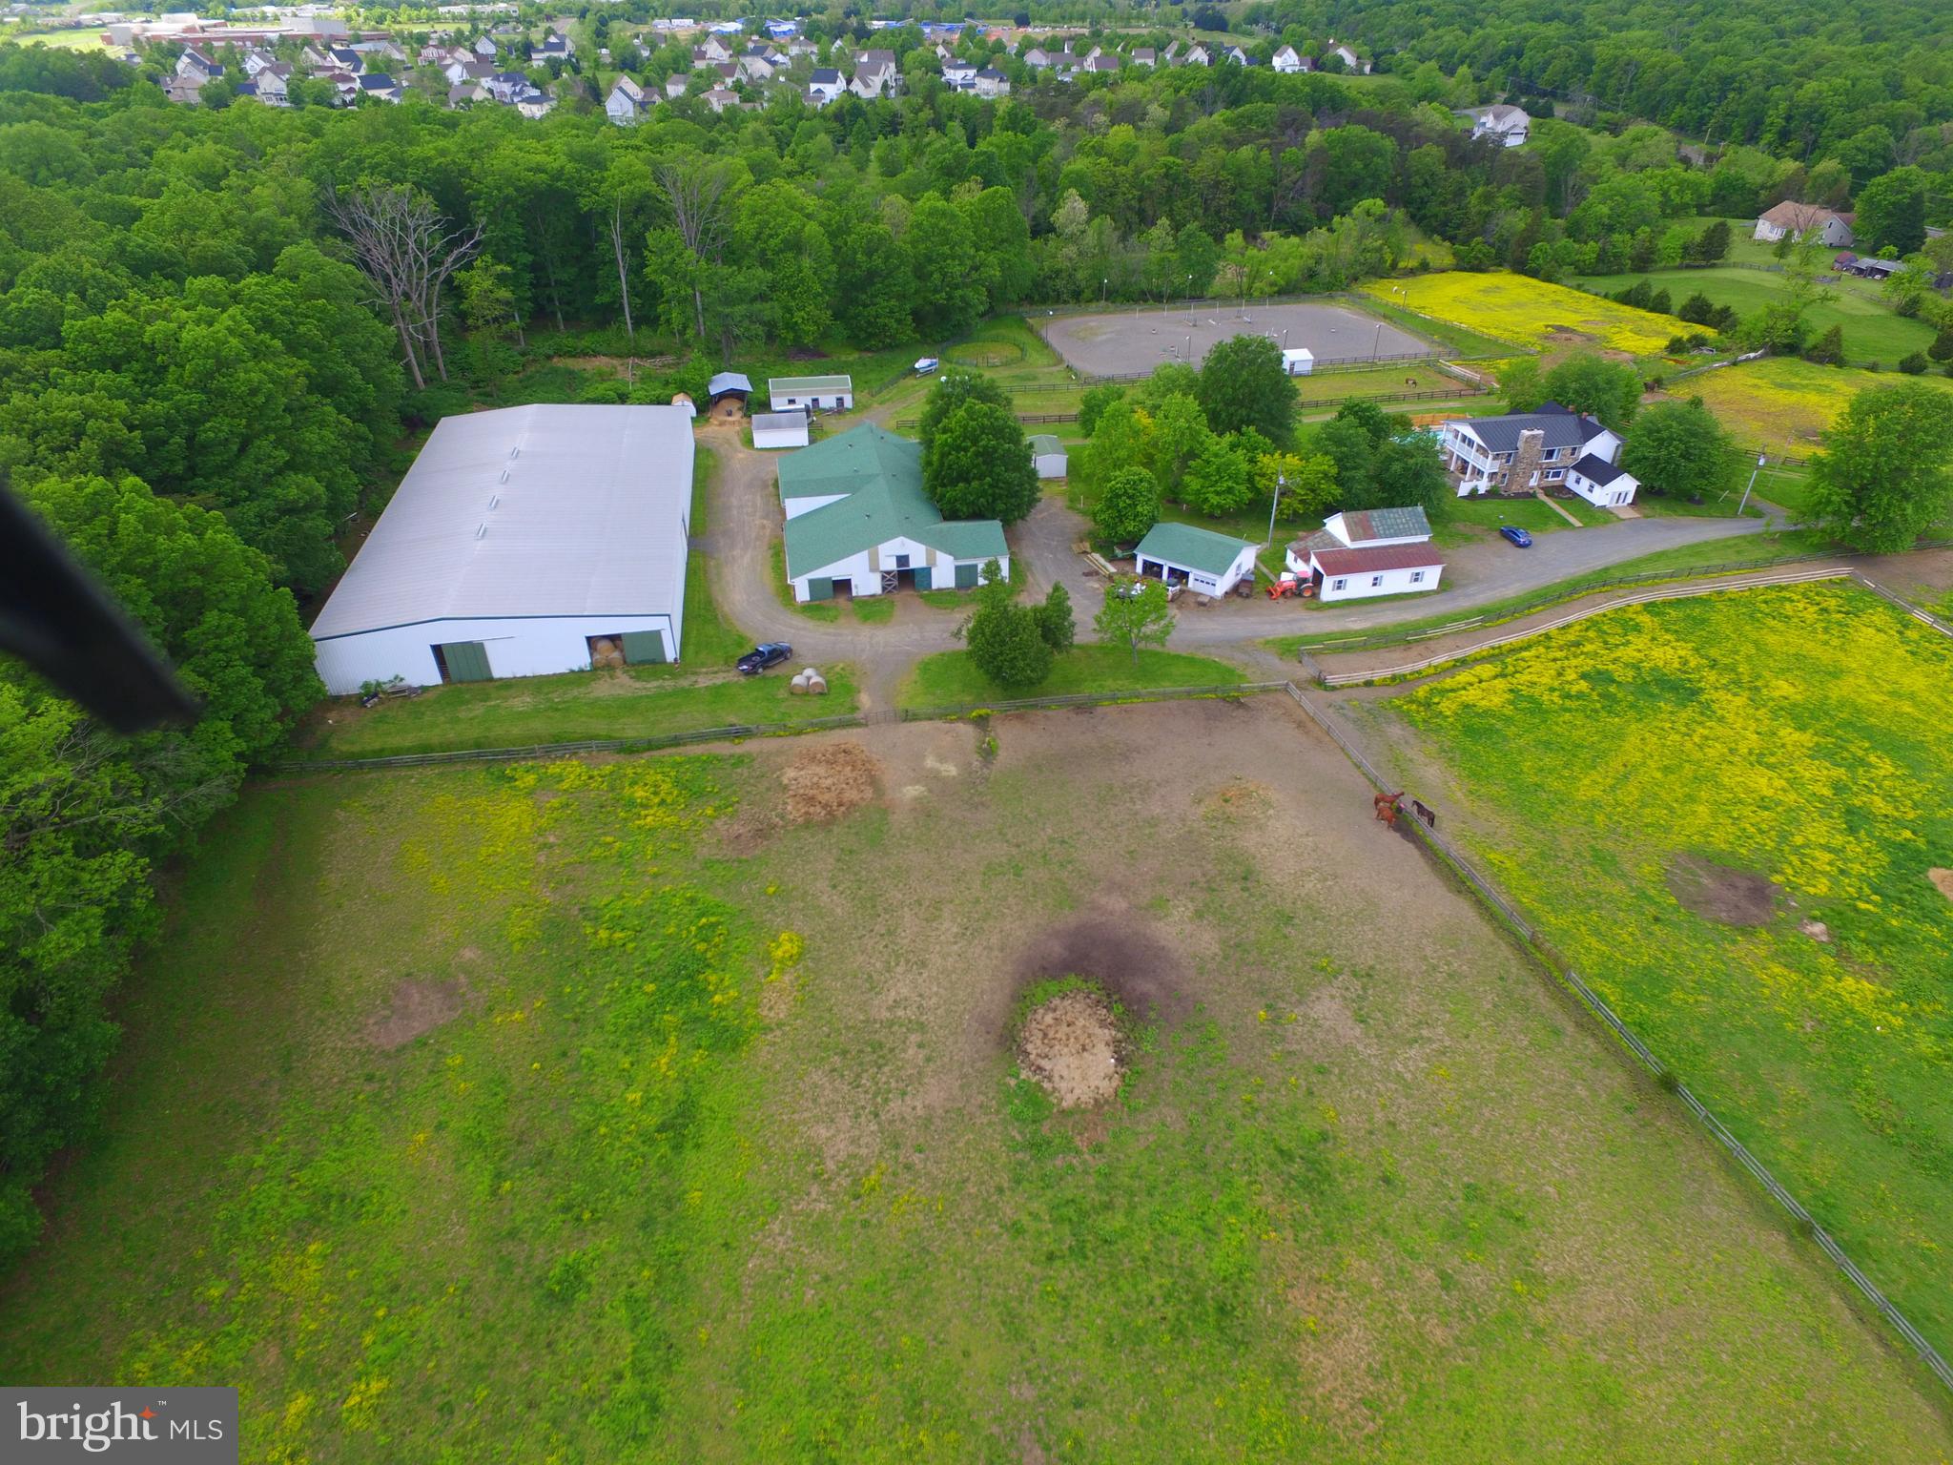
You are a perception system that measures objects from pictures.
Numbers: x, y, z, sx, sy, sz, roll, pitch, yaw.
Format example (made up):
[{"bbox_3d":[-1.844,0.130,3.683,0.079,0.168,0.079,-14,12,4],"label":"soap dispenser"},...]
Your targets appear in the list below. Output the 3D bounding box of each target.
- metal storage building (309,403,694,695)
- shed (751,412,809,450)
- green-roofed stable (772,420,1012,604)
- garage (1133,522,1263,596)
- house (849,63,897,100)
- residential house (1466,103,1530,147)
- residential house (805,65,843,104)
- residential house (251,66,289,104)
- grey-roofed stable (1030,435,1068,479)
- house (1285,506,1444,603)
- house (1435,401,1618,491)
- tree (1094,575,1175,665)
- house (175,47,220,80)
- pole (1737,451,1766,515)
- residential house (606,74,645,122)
[{"bbox_3d":[-48.323,-23.698,125.574,31.120,7.002,56.243,-5,36,-8],"label":"metal storage building"},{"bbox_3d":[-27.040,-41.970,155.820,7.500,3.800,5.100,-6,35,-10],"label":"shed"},{"bbox_3d":[-10.740,-27.060,131.930,23.300,6.800,35.200,-6,35,-10],"label":"green-roofed stable"},{"bbox_3d":[23.896,-19.354,121.888,10.270,4.233,9.236,22,41,28],"label":"garage"},{"bbox_3d":[-35.782,-234.530,406.433,14.000,10.000,11.500,18,39,23],"label":"house"},{"bbox_3d":[161.919,-186.639,348.016,14.000,9.300,12.500,-22,41,-29],"label":"residential house"},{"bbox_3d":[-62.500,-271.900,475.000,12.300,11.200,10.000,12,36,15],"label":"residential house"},{"bbox_3d":[-235.428,-218.800,382.380,10.500,9.900,11.500,6,36,8],"label":"residential house"},{"bbox_3d":[9.380,-36.510,149.460,4.050,3.150,7.200,-5,35,-9],"label":"grey-roofed stable"},{"bbox_3d":[41.618,-19.675,120.403,14.200,6.700,9.200,-7,36,-10],"label":"house"},{"bbox_3d":[72.420,-38.290,149.270,19.100,8.300,13.100,-6,35,-11],"label":"house"},{"bbox_3d":[15.340,-9.970,106.120,7.600,8.700,7.600,1,34,0],"label":"tree"},{"bbox_3d":[-338.260,-290.360,490.000,14.500,10.500,13.000,-8,35,-12],"label":"house"},{"bbox_3d":[91.633,-29.528,133.492,0.600,8.139,0.500,20,42,30],"label":"pole"},{"bbox_3d":[-109.462,-196.964,351.767,11.000,11.500,12.500,-3,36,-5],"label":"residential house"}]

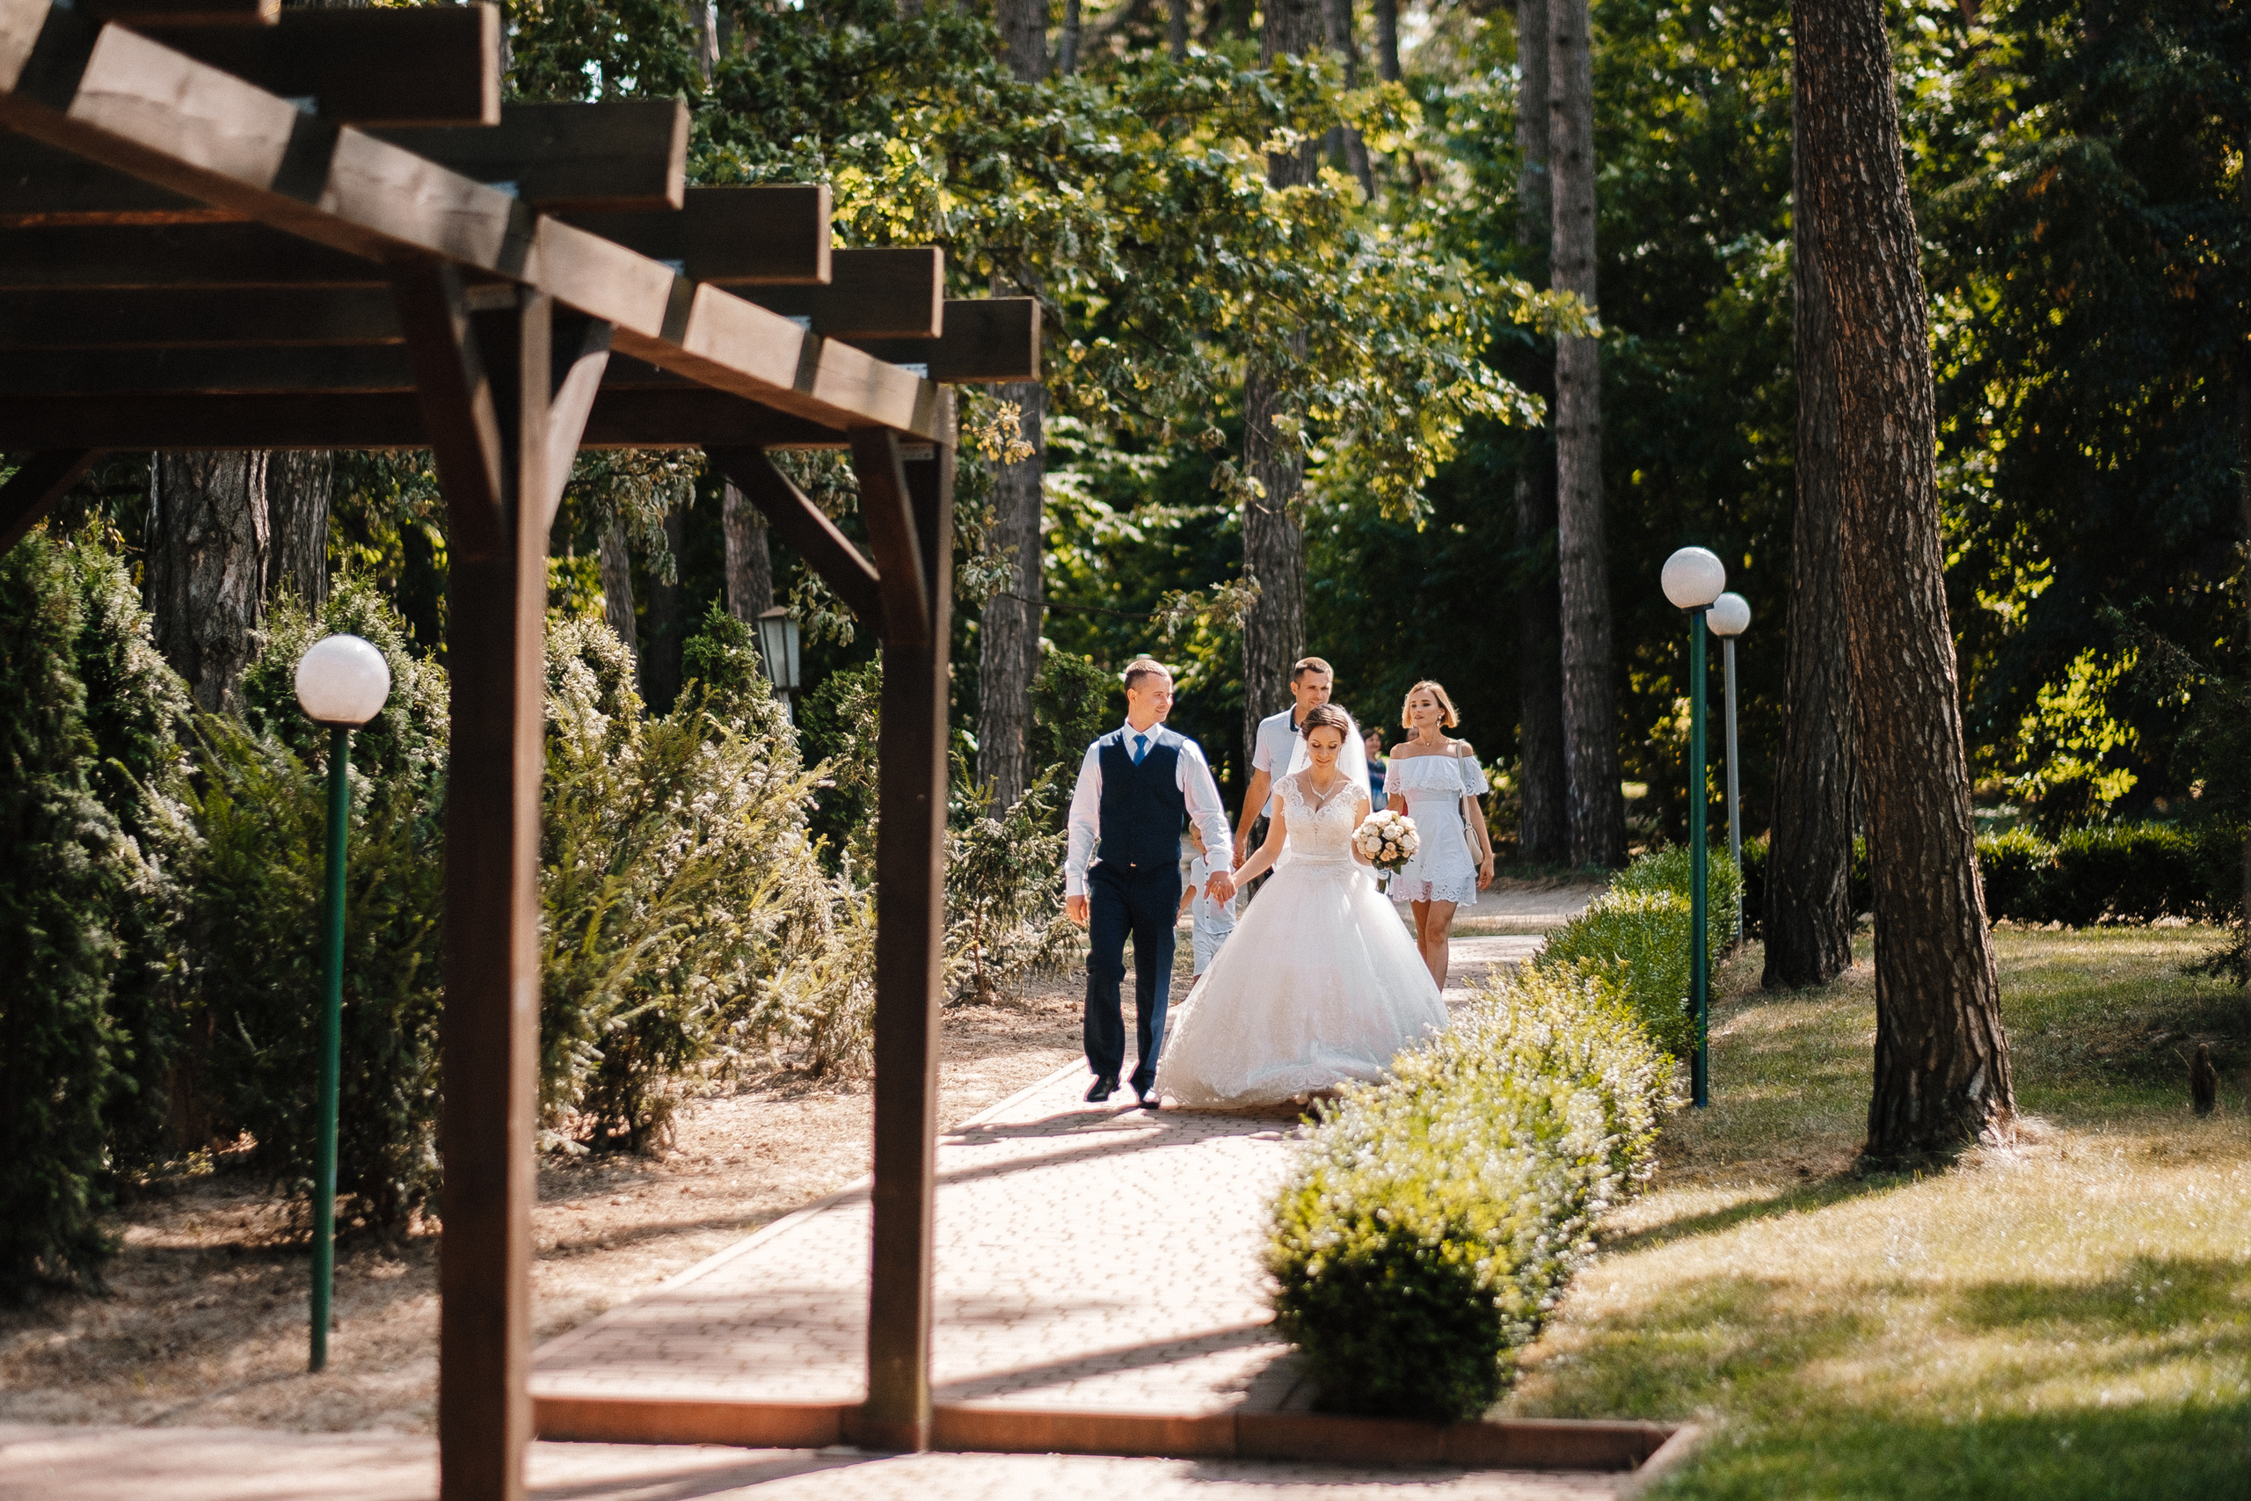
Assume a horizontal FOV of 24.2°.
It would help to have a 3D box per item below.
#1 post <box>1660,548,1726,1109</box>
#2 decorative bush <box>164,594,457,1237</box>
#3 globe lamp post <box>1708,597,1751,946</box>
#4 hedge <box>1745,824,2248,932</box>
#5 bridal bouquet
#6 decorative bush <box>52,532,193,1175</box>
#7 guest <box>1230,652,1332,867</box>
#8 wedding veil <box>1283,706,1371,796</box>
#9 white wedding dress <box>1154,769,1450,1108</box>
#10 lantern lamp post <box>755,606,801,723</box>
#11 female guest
[{"bbox_3d":[2.264,0.308,20.900,0.260,2.240,0.260,1,0,0],"label":"post"},{"bbox_3d":[-2.695,0.527,17.400,1.000,2.160,1.000,1,0,0],"label":"decorative bush"},{"bbox_3d":[3.553,0.103,30.800,0.265,2.090,0.265,1,0,0],"label":"globe lamp post"},{"bbox_3d":[5.316,0.783,32.300,3.100,0.640,0.750,1,0,-3],"label":"hedge"},{"bbox_3d":[1.052,0.386,21.150,0.280,0.290,0.270,1,0,3],"label":"bridal bouquet"},{"bbox_3d":[-3.623,0.364,18.499,0.780,2.270,0.780,1,0,0],"label":"decorative bush"},{"bbox_3d":[0.835,0.427,25.300,0.570,1.770,0.400,1,0,9],"label":"guest"},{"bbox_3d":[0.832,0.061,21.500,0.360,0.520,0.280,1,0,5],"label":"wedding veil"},{"bbox_3d":[0.727,0.745,21.400,1.200,1.350,1.250,1,0,5],"label":"white wedding dress"},{"bbox_3d":[-1.768,0.230,27.000,0.240,1.970,0.240,1,0,0],"label":"lantern lamp post"},{"bbox_3d":[1.485,0.492,24.700,0.510,1.660,0.400,1,0,7],"label":"female guest"}]

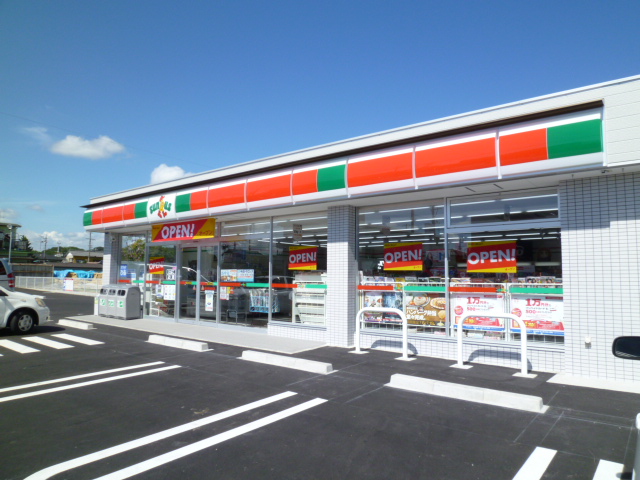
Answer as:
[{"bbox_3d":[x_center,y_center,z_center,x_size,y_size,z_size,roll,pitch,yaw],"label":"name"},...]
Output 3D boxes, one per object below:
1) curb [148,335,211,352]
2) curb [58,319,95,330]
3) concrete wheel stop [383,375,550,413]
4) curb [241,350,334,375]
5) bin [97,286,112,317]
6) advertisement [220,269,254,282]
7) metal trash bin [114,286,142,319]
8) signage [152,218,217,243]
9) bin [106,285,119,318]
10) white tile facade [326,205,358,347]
[{"bbox_3d":[-2.768,1.977,8.574,1.803,0.120,0.180,-3,-6,37],"label":"curb"},{"bbox_3d":[-6.263,2.142,11.361,1.786,0.120,0.180,-3,-6,37],"label":"curb"},{"bbox_3d":[1.629,1.755,5.207,1.810,0.127,0.185,-3,-6,37],"label":"concrete wheel stop"},{"bbox_3d":[-0.558,1.877,6.895,1.780,0.125,0.180,-3,-6,37],"label":"curb"},{"bbox_3d":[-6.388,1.861,13.552,0.523,0.950,0.450,-3,-6,37],"label":"bin"},{"bbox_3d":[-2.010,0.873,10.734,1.180,0.280,0.020,-3,-6,37],"label":"advertisement"},{"bbox_3d":[-5.558,1.813,12.915,0.523,0.950,0.450,-3,-6,37],"label":"metal trash bin"},{"bbox_3d":[-3.416,-0.230,10.941,2.540,0.430,0.040,-3,-6,37],"label":"signage"},{"bbox_3d":[-5.973,1.837,13.233,0.524,0.950,0.450,-3,-6,37],"label":"bin"},{"bbox_3d":[0.447,0.705,8.744,0.490,2.720,0.310,-3,-6,37],"label":"white tile facade"}]

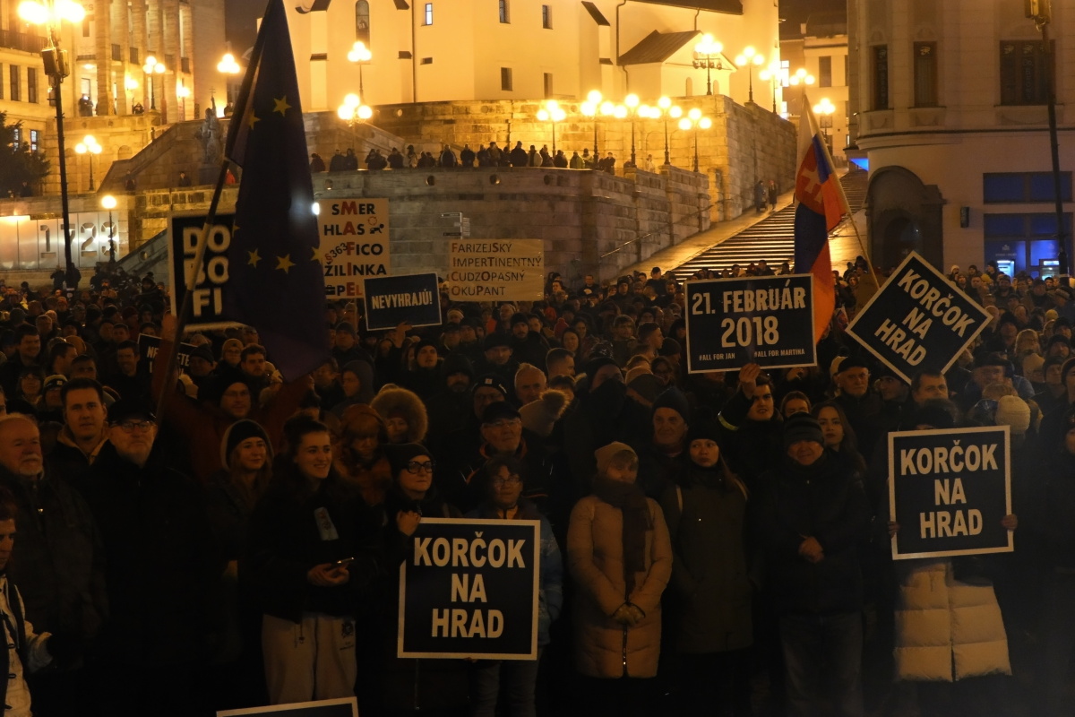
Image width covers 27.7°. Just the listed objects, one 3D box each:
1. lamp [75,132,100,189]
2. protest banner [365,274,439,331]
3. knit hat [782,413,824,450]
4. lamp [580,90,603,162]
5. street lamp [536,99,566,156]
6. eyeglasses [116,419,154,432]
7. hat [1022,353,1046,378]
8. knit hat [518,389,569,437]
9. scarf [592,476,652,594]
[{"bbox_3d":[-25.196,-11.006,122.000,1.450,3.200,1.450,-1,3,0],"label":"lamp"},{"bbox_3d":[-1.173,-0.490,19.000,0.645,0.450,0.012,-5,3,-1],"label":"protest banner"},{"bbox_3d":[1.239,0.336,10.150,0.205,0.180,0.235,-1,12,6],"label":"knit hat"},{"bbox_3d":[2.269,-8.733,83.000,1.200,3.000,0.800,-1,2,0],"label":"lamp"},{"bbox_3d":[0.750,-11.971,114.000,1.500,3.200,1.500,-1,3,0],"label":"street lamp"},{"bbox_3d":[-1.626,0.273,8.800,0.145,0.050,0.140,-2,3,-19],"label":"eyeglasses"},{"bbox_3d":[4.167,0.056,18.300,0.190,0.190,0.210,-3,3,-37],"label":"hat"},{"bbox_3d":[0.029,0.278,10.900,0.220,0.250,0.210,21,0,-6],"label":"knit hat"},{"bbox_3d":[0.396,0.828,10.200,0.270,0.560,0.270,-1,3,-5],"label":"scarf"}]

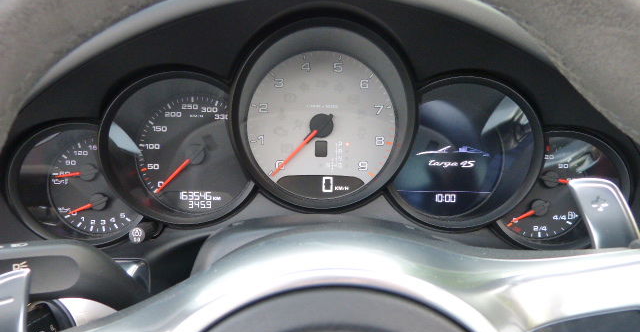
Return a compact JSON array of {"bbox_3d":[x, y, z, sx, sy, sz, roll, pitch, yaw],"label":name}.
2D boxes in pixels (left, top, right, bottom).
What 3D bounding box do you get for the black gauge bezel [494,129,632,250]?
[{"bbox_3d":[0.177,0.018,0.425,0.091,0.091,0.034,1,-3,-1],"label":"black gauge bezel"}]

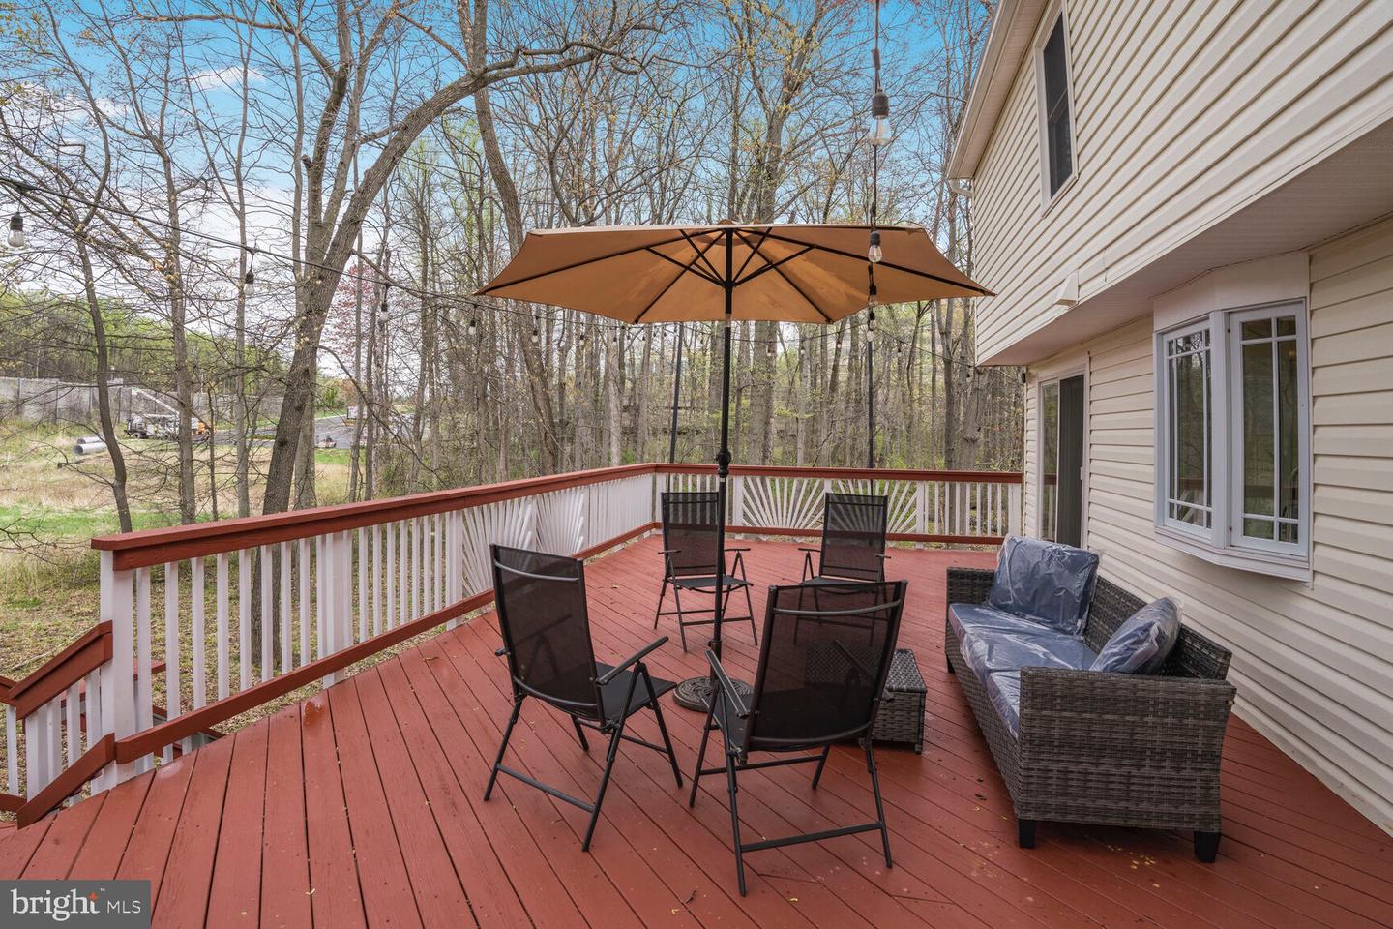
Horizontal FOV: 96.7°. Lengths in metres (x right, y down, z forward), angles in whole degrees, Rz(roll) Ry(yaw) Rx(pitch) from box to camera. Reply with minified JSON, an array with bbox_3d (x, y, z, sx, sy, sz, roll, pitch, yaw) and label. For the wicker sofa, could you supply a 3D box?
[{"bbox_3d":[1.762,1.016,3.129,0.711,0.751,1.772,0,2,13],"label":"wicker sofa"}]

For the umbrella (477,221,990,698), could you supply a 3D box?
[{"bbox_3d":[0.173,-0.011,3.608,2.966,2.758,2.719,1,3,4],"label":"umbrella"}]

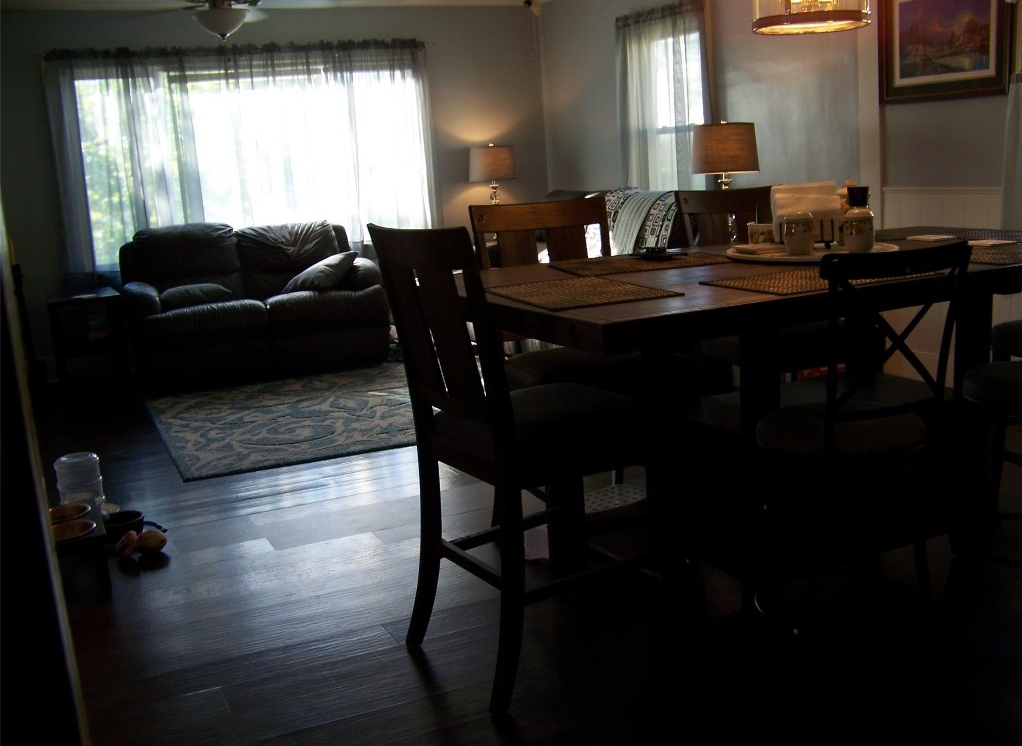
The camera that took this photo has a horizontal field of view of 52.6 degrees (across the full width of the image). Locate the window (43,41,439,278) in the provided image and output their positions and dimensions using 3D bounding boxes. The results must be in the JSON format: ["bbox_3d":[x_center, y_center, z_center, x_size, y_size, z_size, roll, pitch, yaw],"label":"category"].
[{"bbox_3d":[-1.678,-1.389,6.962,2.540,1.580,0.100,-9,13,-23],"label":"window"}]

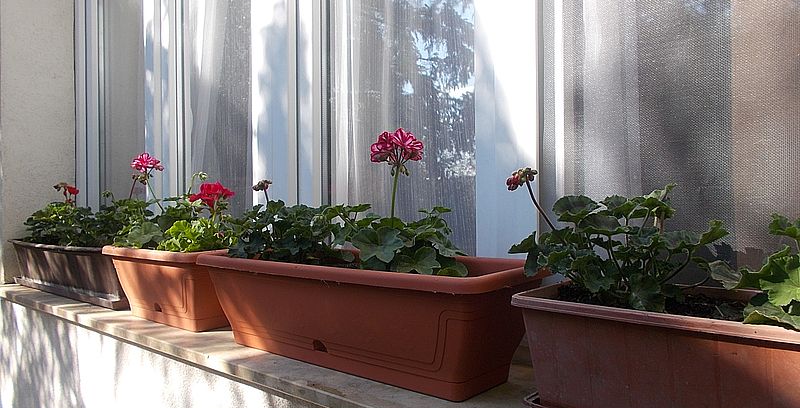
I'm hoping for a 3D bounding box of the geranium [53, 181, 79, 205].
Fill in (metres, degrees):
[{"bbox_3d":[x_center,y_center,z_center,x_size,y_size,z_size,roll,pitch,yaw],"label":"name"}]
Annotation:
[{"bbox_3d":[-0.996,-0.034,1.790,0.076,0.071,0.055,-1,0,-11],"label":"geranium"}]

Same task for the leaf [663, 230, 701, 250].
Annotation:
[{"bbox_3d":[0.294,0.038,0.627,0.036,0.021,0.035,0,1,25],"label":"leaf"}]

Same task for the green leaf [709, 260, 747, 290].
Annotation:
[{"bbox_3d":[0.340,0.074,0.623,0.035,0.031,0.025,0,1,29],"label":"green leaf"}]

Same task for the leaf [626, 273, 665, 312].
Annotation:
[{"bbox_3d":[0.252,0.092,0.616,0.036,0.039,0.026,0,1,22],"label":"leaf"}]

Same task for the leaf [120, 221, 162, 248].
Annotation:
[{"bbox_3d":[-0.555,0.066,1.290,0.090,0.060,0.060,-1,0,0],"label":"leaf"}]

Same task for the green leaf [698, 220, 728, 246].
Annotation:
[{"bbox_3d":[0.322,0.030,0.617,0.027,0.027,0.030,0,1,28],"label":"green leaf"}]

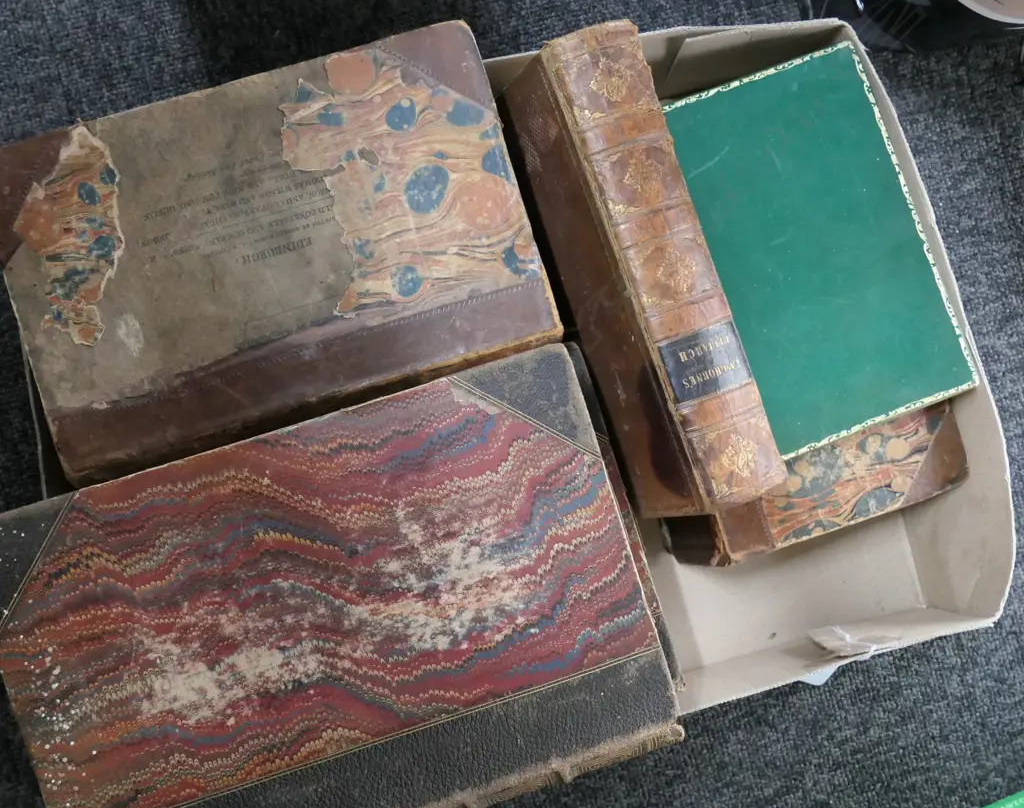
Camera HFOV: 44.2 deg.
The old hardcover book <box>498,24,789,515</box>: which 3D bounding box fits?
[{"bbox_3d":[0.061,-0.058,0.607,0.042,0.098,0.222,-19,88,-13],"label":"old hardcover book"}]

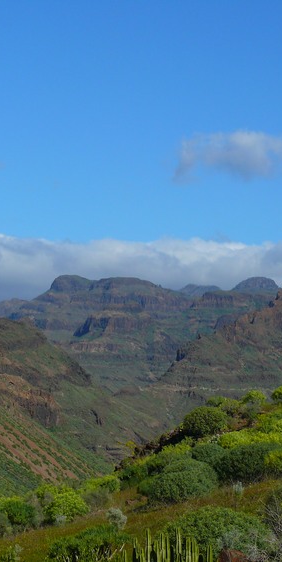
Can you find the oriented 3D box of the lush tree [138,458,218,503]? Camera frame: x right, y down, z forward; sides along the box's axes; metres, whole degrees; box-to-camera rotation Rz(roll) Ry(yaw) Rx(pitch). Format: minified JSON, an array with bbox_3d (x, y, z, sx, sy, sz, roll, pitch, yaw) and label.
[{"bbox_3d":[1.285,6.834,46.000,2.740,1.462,2.329,0,-2,0],"label":"lush tree"}]

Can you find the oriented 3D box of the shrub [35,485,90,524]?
[{"bbox_3d":[-2.631,7.489,45.000,1.877,1.300,1.595,0,-2,0],"label":"shrub"}]

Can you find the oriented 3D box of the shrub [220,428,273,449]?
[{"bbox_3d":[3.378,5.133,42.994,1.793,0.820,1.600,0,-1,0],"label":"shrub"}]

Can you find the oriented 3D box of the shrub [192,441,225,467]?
[{"bbox_3d":[1.671,4.300,33.000,0.910,0.640,0.820,0,-2,0],"label":"shrub"}]

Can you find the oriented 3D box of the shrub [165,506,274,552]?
[{"bbox_3d":[1.695,5.410,29.000,2.375,1.047,2.019,0,-2,0],"label":"shrub"}]

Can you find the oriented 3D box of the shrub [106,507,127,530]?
[{"bbox_3d":[-0.675,6.544,37.000,0.551,0.641,0.523,0,-2,0],"label":"shrub"}]

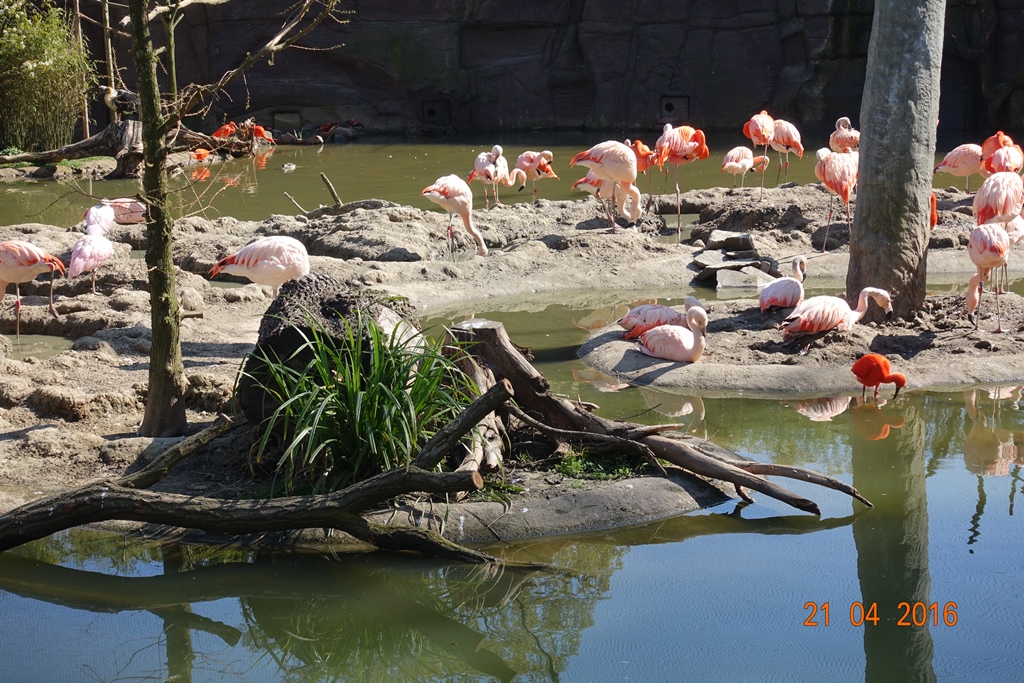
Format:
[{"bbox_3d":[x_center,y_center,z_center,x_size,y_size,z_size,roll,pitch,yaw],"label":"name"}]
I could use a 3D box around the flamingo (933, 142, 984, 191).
[{"bbox_3d":[4.908,-1.746,21.600,0.680,0.780,0.300,-2,11,-5],"label":"flamingo"}]

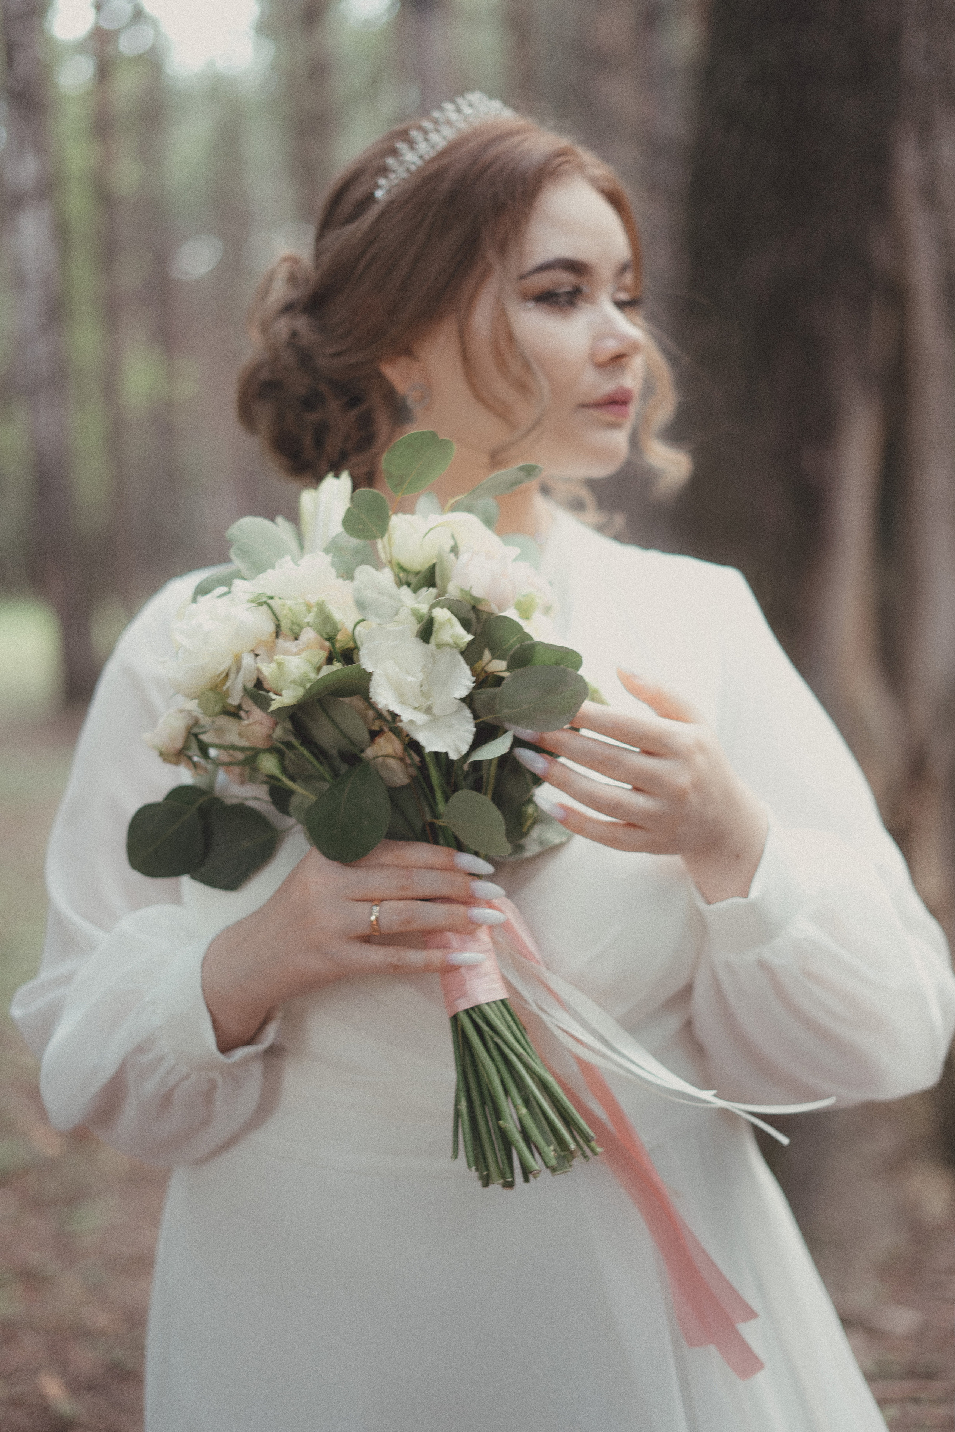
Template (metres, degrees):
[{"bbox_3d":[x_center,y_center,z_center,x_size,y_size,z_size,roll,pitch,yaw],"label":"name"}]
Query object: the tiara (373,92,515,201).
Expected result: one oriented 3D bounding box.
[{"bbox_3d":[-0.010,-0.362,1.285,0.070,0.080,0.145,0,2,37],"label":"tiara"}]

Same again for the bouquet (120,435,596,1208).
[{"bbox_3d":[-0.051,0.065,1.130,0.275,0.420,0.240,-16,-3,3],"label":"bouquet"}]

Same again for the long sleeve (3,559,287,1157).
[{"bbox_3d":[-0.206,0.096,1.260,0.180,0.375,0.240,-1,4,-6],"label":"long sleeve"}]

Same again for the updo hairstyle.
[{"bbox_3d":[-0.010,-0.265,1.310,0.270,0.250,0.200,2,5,37],"label":"updo hairstyle"}]

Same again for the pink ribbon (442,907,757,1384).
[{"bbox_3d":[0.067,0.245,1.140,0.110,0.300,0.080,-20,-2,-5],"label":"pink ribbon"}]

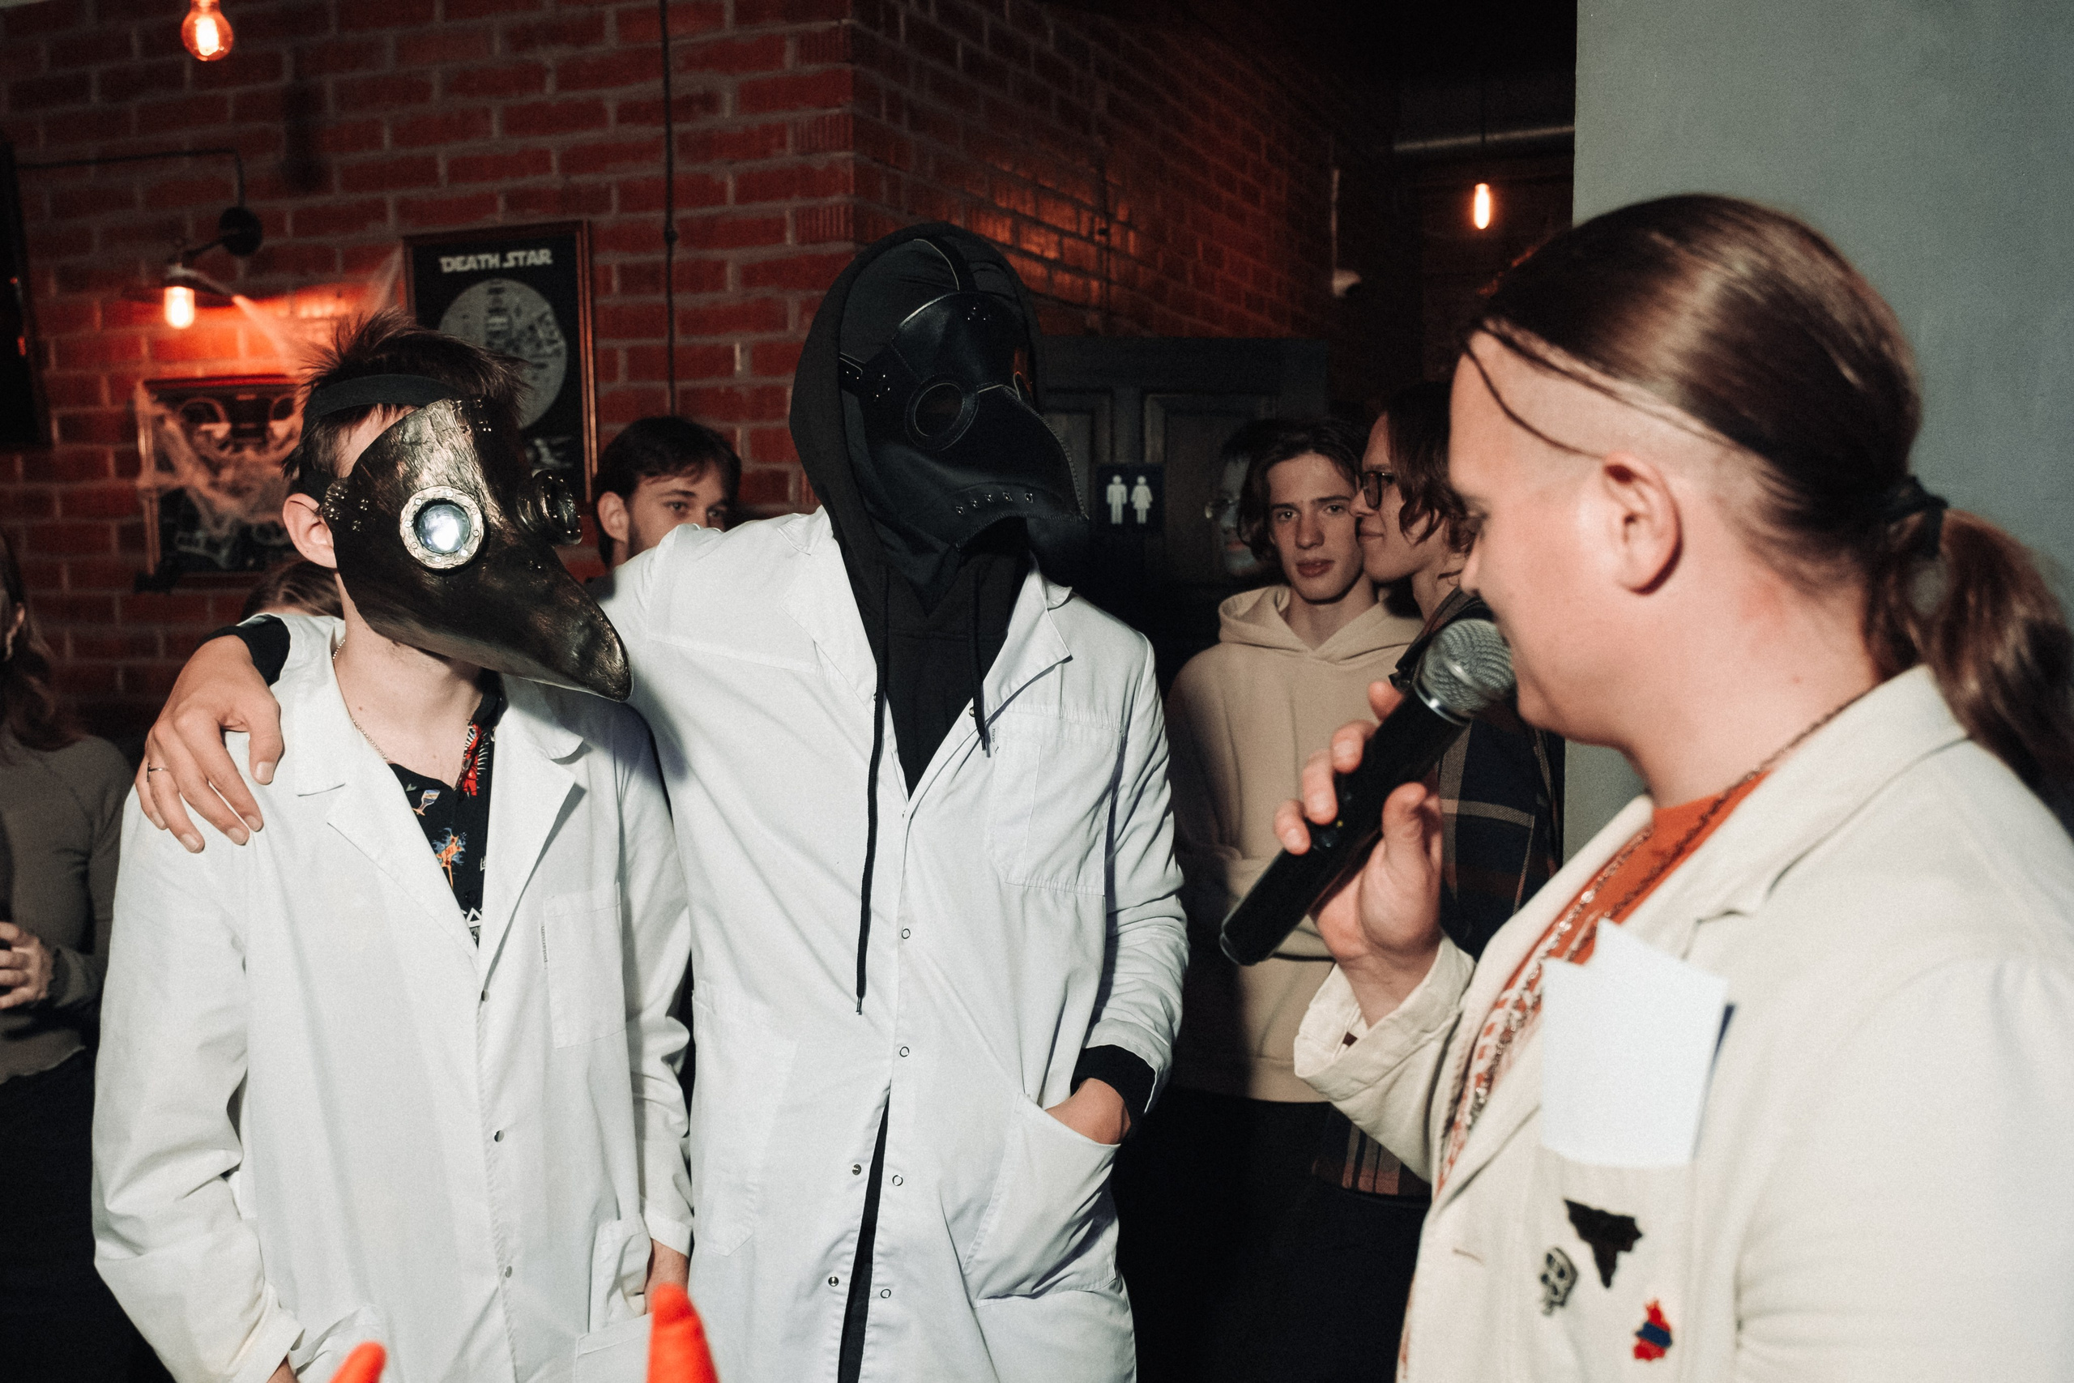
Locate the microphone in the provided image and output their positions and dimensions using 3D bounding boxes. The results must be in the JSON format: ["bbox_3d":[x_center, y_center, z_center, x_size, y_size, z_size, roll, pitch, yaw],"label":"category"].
[{"bbox_3d":[0.183,0.055,0.985,0.052,0.239,0.052,40,22,10],"label":"microphone"}]

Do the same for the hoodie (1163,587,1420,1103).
[{"bbox_3d":[0.394,0.187,2.330,0.500,0.660,0.310,1,6,13],"label":"hoodie"}]

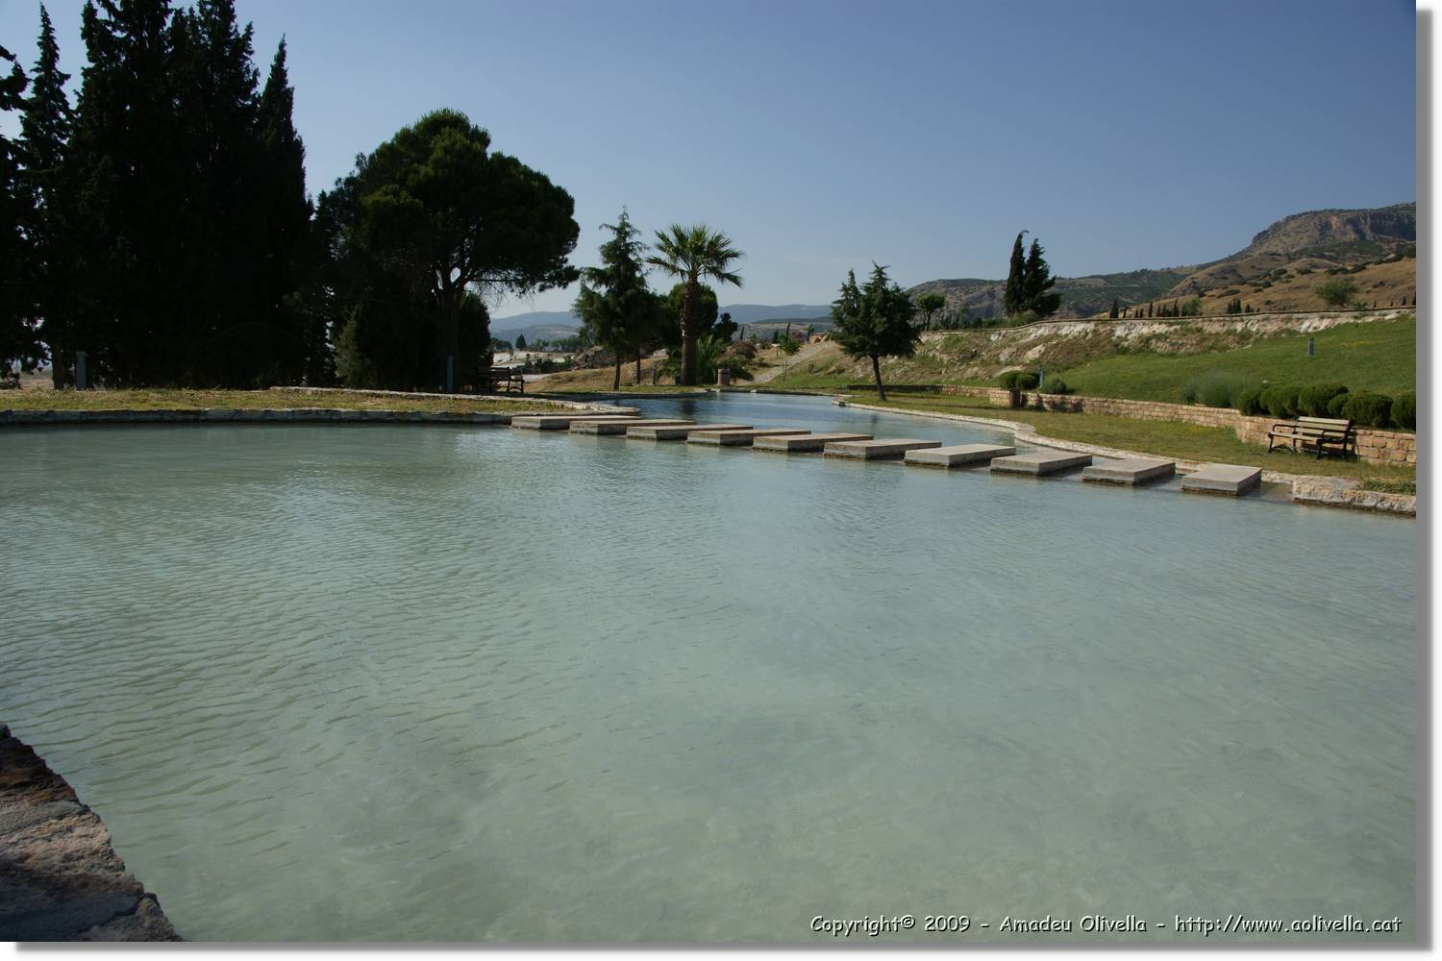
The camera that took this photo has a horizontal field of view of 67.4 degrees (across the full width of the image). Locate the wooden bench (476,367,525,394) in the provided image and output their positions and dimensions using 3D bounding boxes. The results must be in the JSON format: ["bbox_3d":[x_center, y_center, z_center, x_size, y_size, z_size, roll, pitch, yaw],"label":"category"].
[{"bbox_3d":[-8.031,-3.660,39.382,0.700,0.830,1.827,6,7,27],"label":"wooden bench"}]

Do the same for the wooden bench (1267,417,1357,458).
[{"bbox_3d":[13.644,-1.019,25.171,0.700,0.863,1.822,2,6,-7],"label":"wooden bench"}]

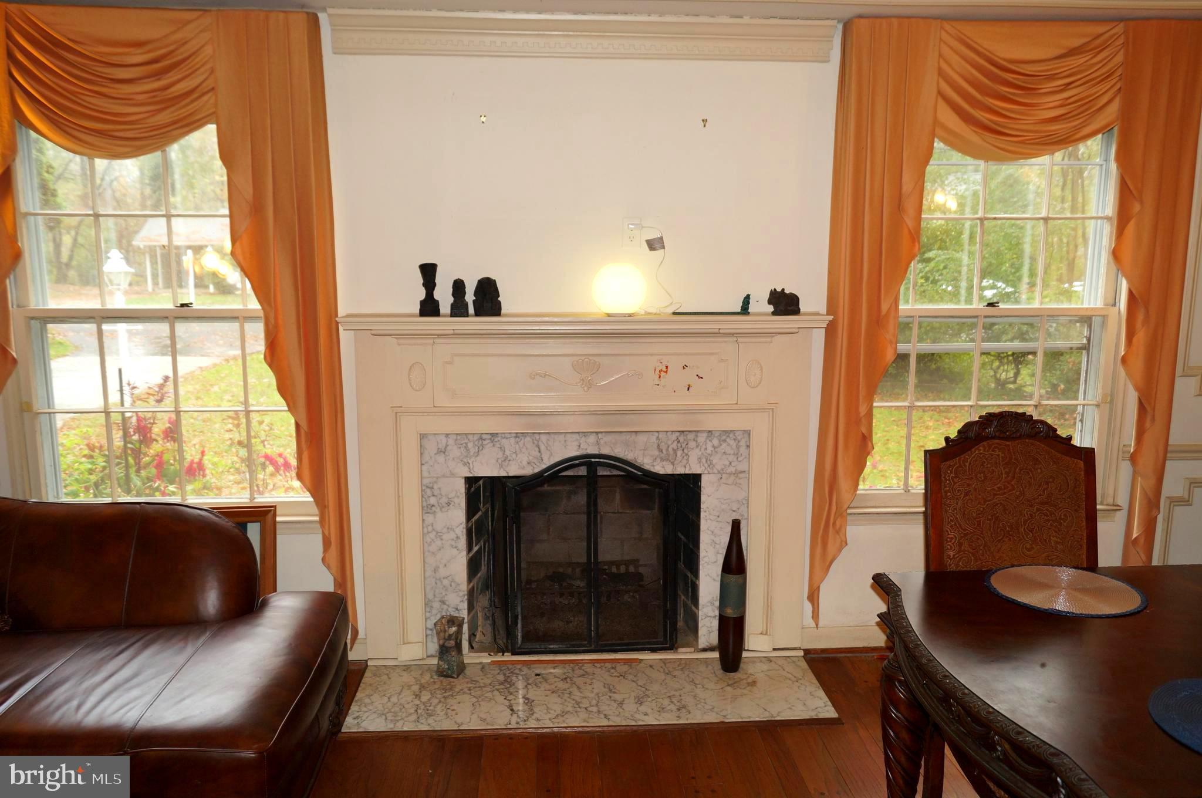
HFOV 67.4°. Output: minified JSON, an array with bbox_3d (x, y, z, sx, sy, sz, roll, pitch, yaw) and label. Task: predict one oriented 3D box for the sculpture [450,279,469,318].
[{"bbox_3d":[-0.507,-0.365,3.225,0.066,0.139,0.066,0,9,-4],"label":"sculpture"}]

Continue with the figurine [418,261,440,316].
[{"bbox_3d":[-0.620,-0.397,3.240,0.078,0.198,0.080,0,9,-4],"label":"figurine"}]

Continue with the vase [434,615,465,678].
[{"bbox_3d":[-0.577,0.954,3.457,0.092,0.203,0.092,3,10,16],"label":"vase"}]

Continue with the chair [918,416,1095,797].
[{"bbox_3d":[1.178,0.666,2.380,0.560,1.180,0.620,0,9,-4],"label":"chair"}]

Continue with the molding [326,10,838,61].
[{"bbox_3d":[-0.051,-1.288,3.203,1.800,0.137,0.072,0,9,-4],"label":"molding"}]

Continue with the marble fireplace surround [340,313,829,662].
[{"bbox_3d":[-0.049,0.371,3.415,1.785,1.371,0.190,0,9,-4],"label":"marble fireplace surround"}]

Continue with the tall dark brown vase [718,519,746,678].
[{"bbox_3d":[0.505,0.757,3.470,0.105,0.605,0.105,-1,9,-4],"label":"tall dark brown vase"}]

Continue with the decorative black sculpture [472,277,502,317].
[{"bbox_3d":[-0.410,-0.372,3.265,0.104,0.143,0.075,0,9,-4],"label":"decorative black sculpture"}]

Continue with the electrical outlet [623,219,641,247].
[{"bbox_3d":[0.116,-0.618,3.356,0.069,0.113,0.010,0,9,-4],"label":"electrical outlet"}]

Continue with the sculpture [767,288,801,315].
[{"bbox_3d":[0.678,-0.361,3.347,0.108,0.100,0.066,-5,11,-28],"label":"sculpture"}]

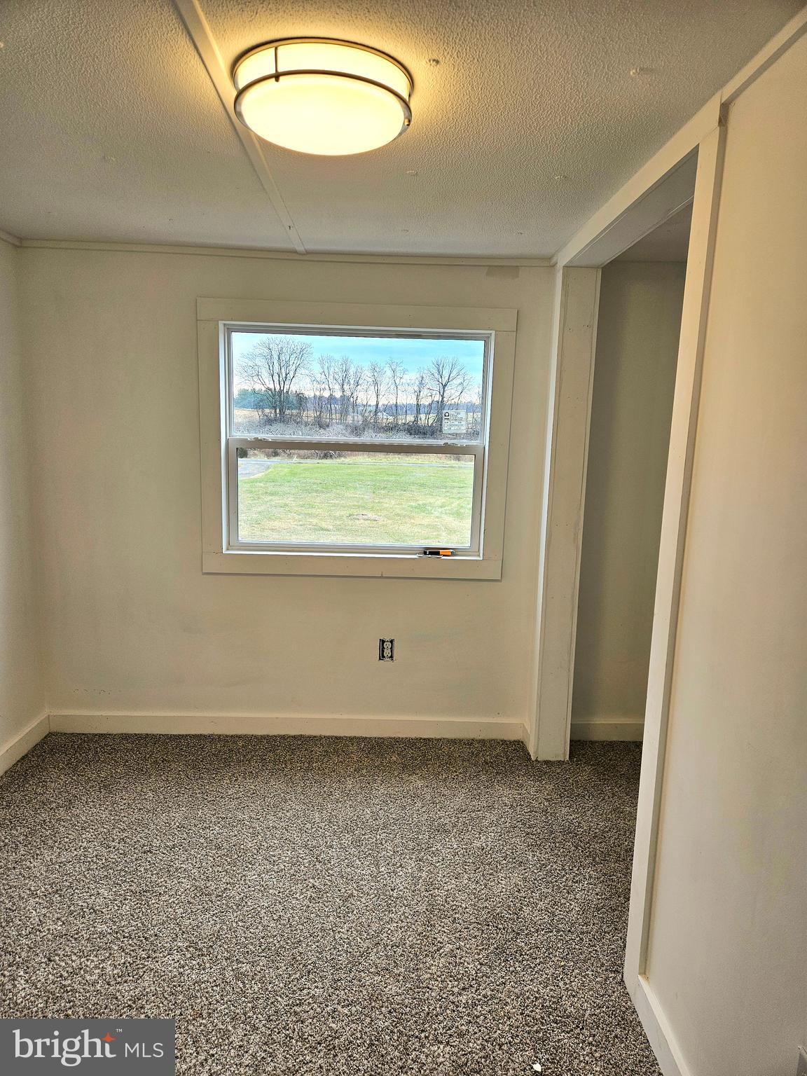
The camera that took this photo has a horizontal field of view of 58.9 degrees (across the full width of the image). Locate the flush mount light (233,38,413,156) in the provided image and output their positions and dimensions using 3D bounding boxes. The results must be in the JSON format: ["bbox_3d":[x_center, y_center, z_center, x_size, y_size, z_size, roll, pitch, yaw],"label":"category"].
[{"bbox_3d":[-0.166,-0.910,1.506,0.376,0.088,0.376,1,9,-2],"label":"flush mount light"}]

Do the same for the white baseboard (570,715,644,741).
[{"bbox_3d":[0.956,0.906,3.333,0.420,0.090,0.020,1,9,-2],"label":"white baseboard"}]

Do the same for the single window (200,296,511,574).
[{"bbox_3d":[-0.206,-0.406,3.105,1.335,1.168,0.080,1,9,-2],"label":"single window"}]

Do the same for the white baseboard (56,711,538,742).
[{"bbox_3d":[-0.526,0.870,3.278,2.160,0.090,0.020,1,9,-2],"label":"white baseboard"}]

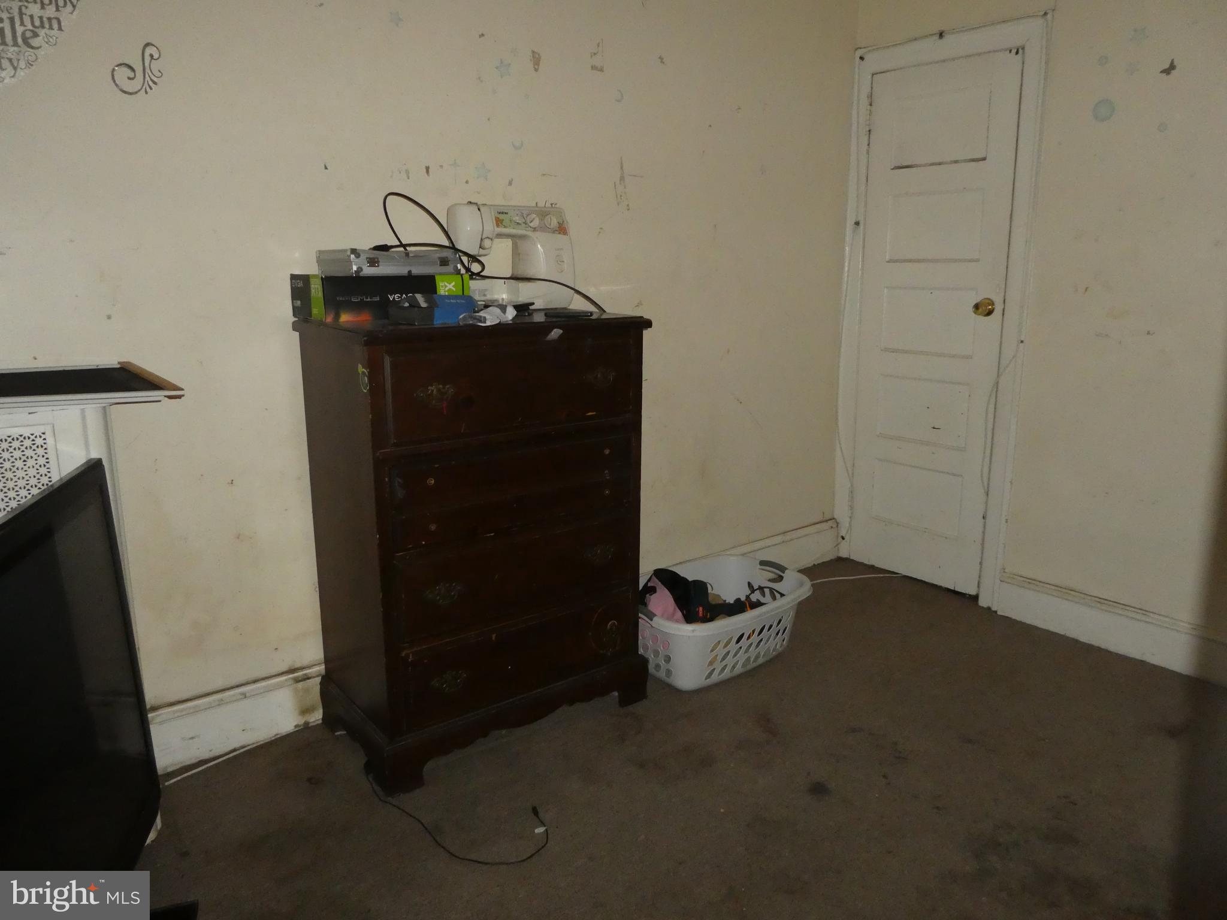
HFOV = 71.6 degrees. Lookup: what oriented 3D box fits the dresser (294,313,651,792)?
[{"bbox_3d":[-0.347,0.178,2.283,0.805,1.097,0.450,-9,15,-35],"label":"dresser"}]

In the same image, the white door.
[{"bbox_3d":[1.197,-0.476,3.239,0.040,1.924,0.573,-10,16,-38],"label":"white door"}]

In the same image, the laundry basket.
[{"bbox_3d":[0.308,0.521,2.753,0.665,0.215,0.478,-11,16,-40],"label":"laundry basket"}]

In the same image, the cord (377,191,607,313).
[{"bbox_3d":[-0.307,-0.524,2.222,0.617,0.309,0.194,-9,15,-35],"label":"cord"}]

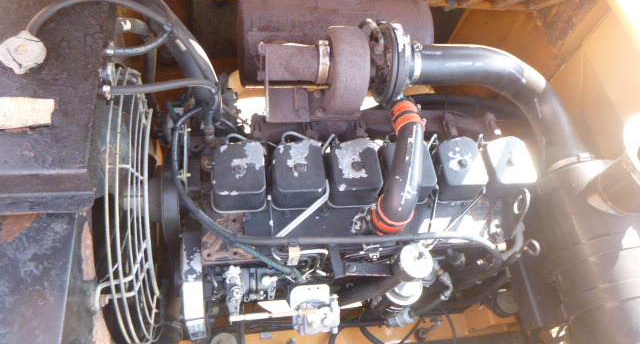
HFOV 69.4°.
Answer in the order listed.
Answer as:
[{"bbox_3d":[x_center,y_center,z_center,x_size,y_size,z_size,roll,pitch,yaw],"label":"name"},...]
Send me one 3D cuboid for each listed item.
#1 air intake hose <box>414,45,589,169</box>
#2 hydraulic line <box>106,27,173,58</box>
[{"bbox_3d":[0.418,-0.147,1.070,0.405,0.175,0.285,-2,59,-13],"label":"air intake hose"},{"bbox_3d":[-0.330,-0.236,0.846,0.115,0.035,0.060,-2,59,-13],"label":"hydraulic line"}]

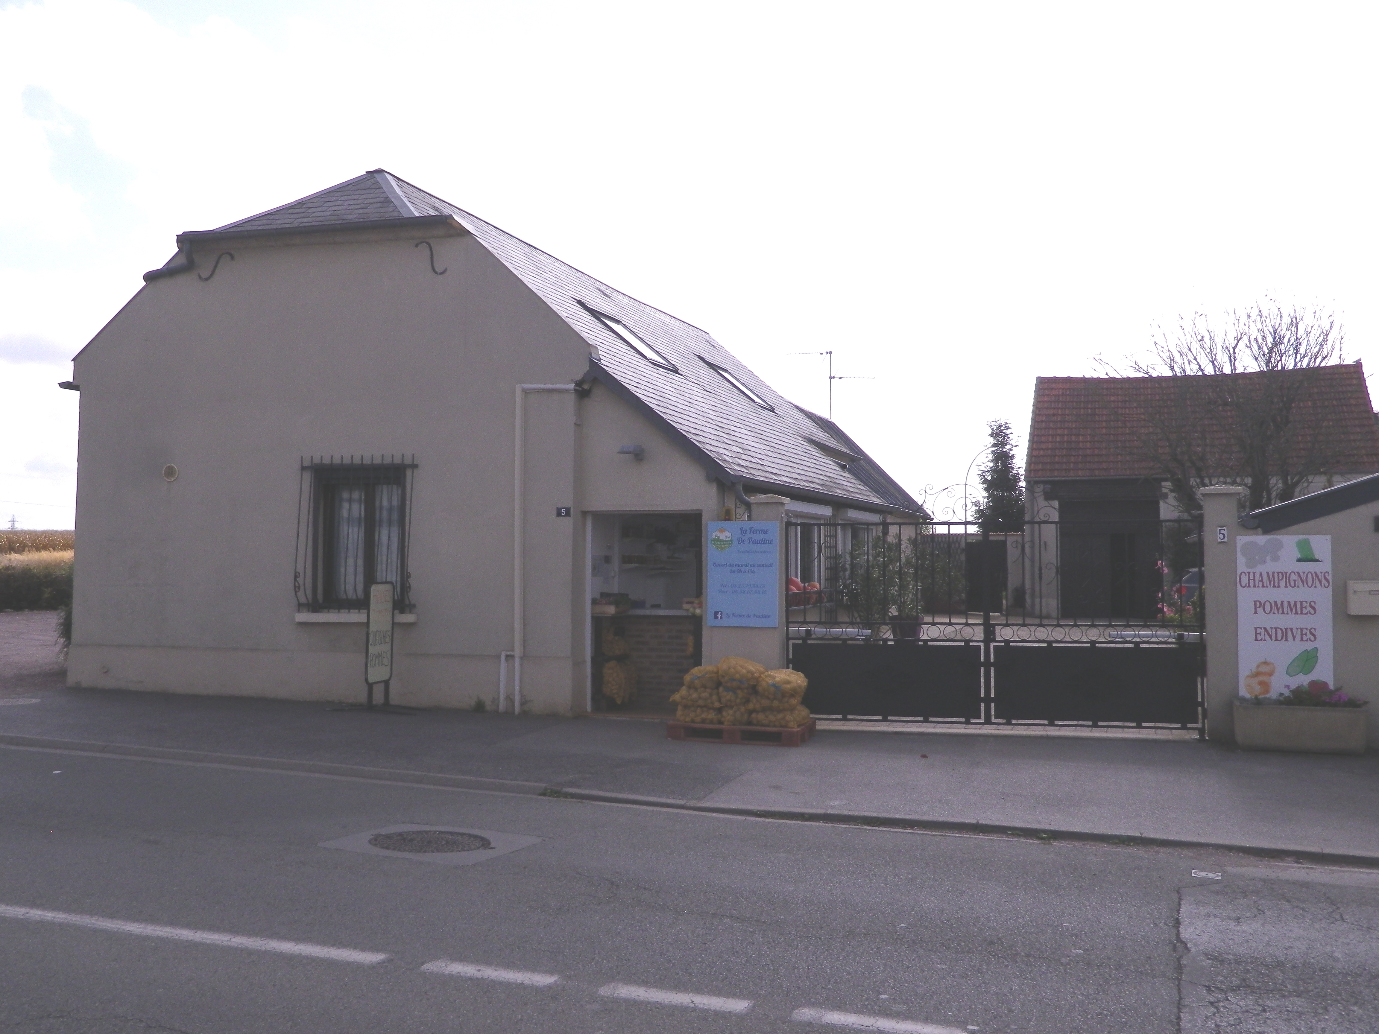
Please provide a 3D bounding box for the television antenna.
[{"bbox_3d":[2.866,-2.702,26.800,1.720,1.420,0.500,-1,-2,16],"label":"television antenna"}]

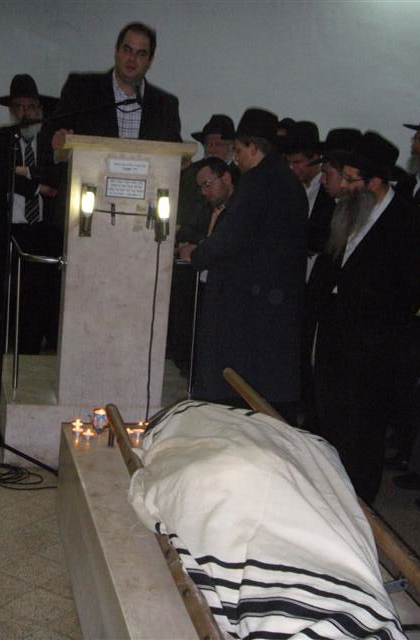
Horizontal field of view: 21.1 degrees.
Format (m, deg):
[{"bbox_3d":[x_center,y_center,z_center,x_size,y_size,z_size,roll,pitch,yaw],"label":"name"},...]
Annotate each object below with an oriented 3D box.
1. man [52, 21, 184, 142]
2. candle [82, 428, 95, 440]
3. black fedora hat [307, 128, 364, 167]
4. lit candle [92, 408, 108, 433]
[{"bbox_3d":[-0.456,-0.548,5.461,0.620,1.740,0.420,4,16,-3],"label":"man"},{"bbox_3d":[-0.524,0.496,4.860,0.046,0.037,0.046,5,16,0],"label":"candle"},{"bbox_3d":[0.613,-0.775,5.100,0.350,0.140,0.310,-21,27,-32],"label":"black fedora hat"},{"bbox_3d":[-0.477,0.441,4.924,0.070,0.088,0.070,5,16,0],"label":"lit candle"}]

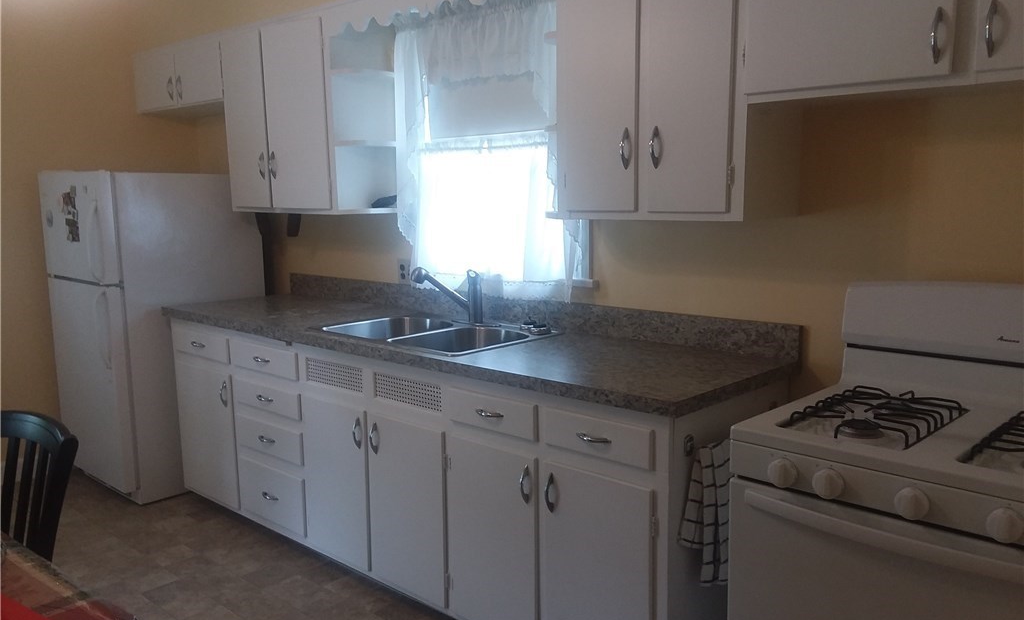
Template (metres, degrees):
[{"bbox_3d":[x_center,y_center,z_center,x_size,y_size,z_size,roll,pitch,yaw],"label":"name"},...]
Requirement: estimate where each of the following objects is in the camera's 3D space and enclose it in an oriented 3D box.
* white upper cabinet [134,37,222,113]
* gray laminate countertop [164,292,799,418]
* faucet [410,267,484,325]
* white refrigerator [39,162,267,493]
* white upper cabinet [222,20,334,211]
[{"bbox_3d":[-1.643,-1.230,4.310,0.935,0.306,0.347,7,11,41],"label":"white upper cabinet"},{"bbox_3d":[-0.374,0.092,3.087,2.685,0.037,0.720,7,11,41],"label":"gray laminate countertop"},{"bbox_3d":[-0.245,-0.044,3.101,0.310,0.225,0.065,-7,10,-36],"label":"faucet"},{"bbox_3d":[-1.823,0.081,4.145,0.820,1.534,0.720,7,11,41],"label":"white refrigerator"},{"bbox_3d":[-0.970,-0.878,3.766,0.807,0.827,0.347,7,11,41],"label":"white upper cabinet"}]

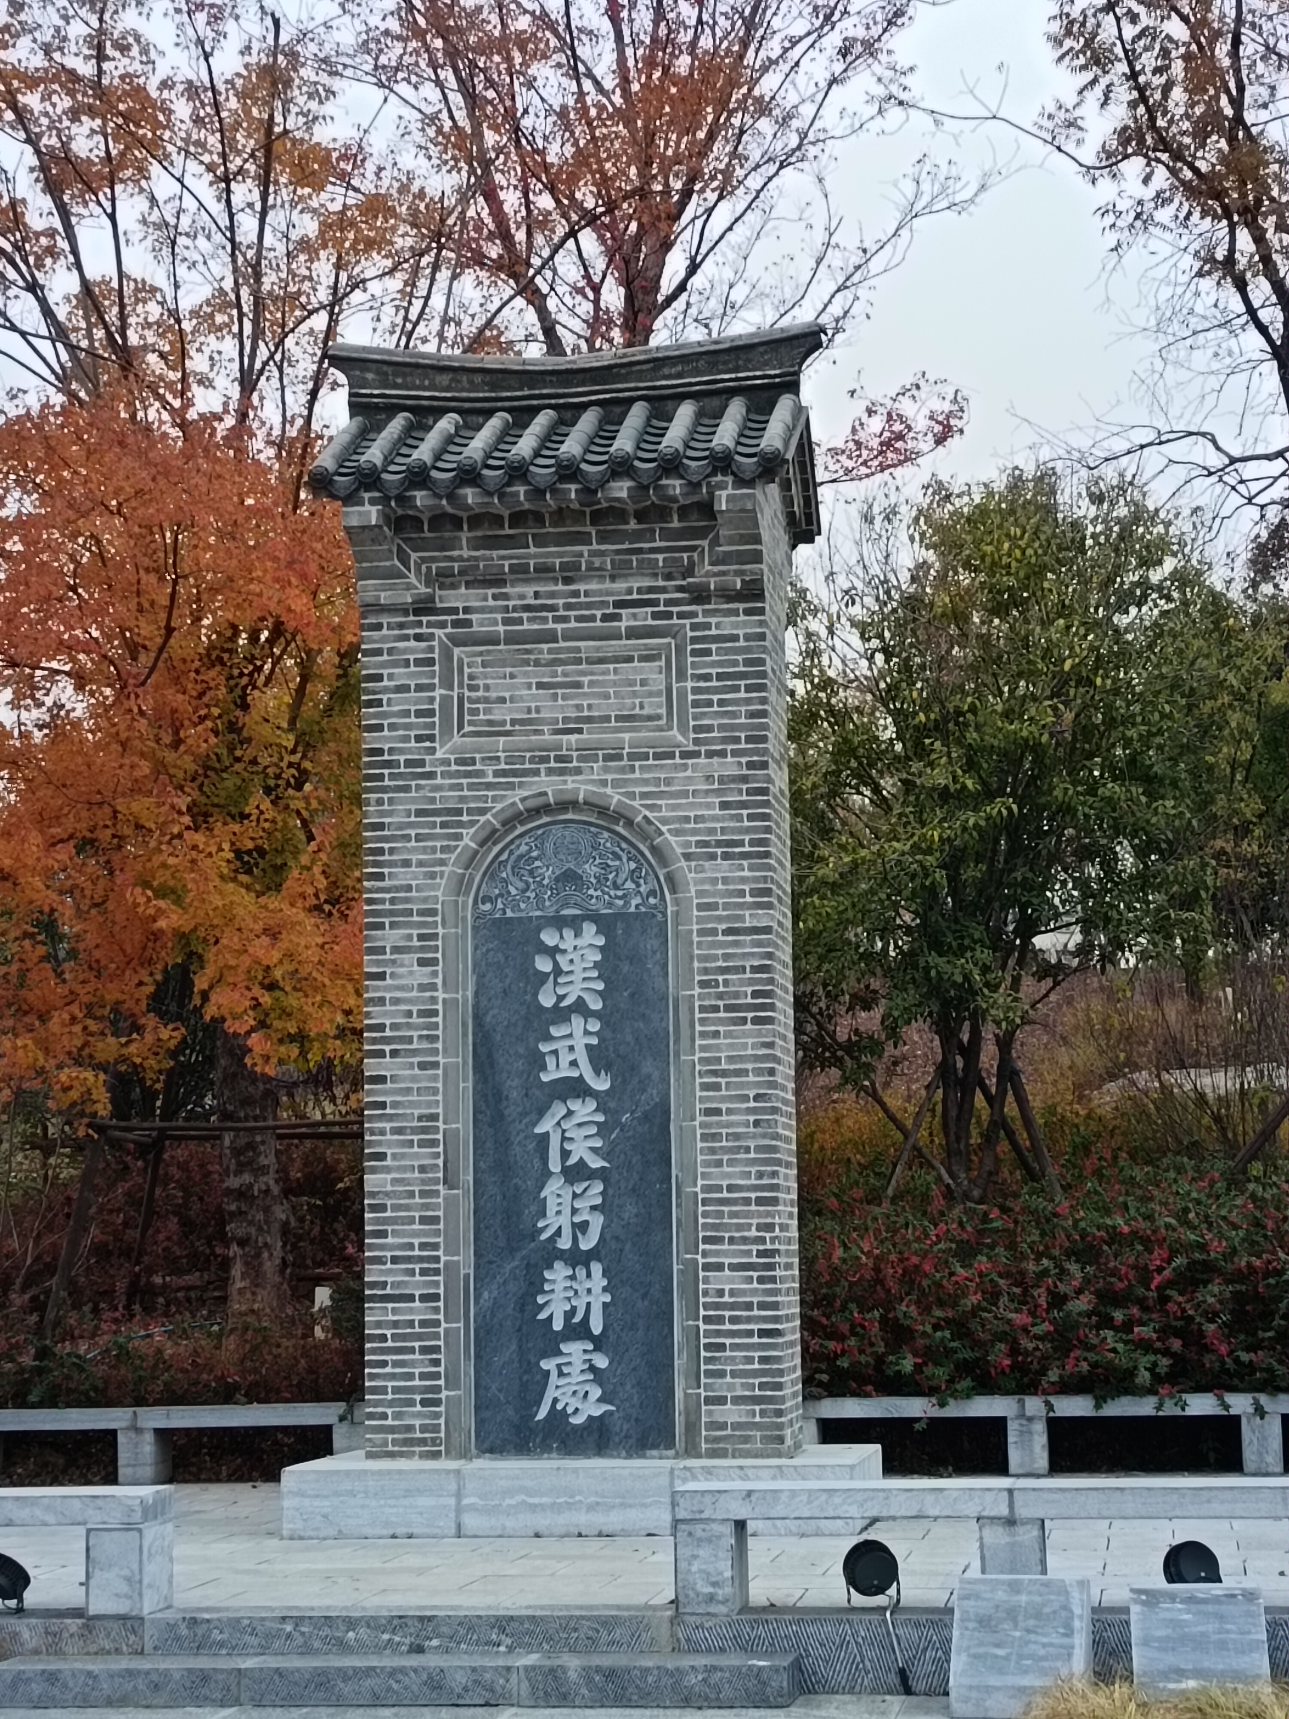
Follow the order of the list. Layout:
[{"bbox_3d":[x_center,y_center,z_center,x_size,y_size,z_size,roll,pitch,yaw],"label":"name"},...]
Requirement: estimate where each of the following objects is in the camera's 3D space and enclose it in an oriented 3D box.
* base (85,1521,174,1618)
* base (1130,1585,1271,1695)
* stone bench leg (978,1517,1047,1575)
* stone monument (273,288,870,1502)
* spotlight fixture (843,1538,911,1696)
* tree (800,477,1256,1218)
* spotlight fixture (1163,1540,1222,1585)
[{"bbox_3d":[-1.941,2.667,12.759,0.219,0.342,0.380,-2,-7,8],"label":"base"},{"bbox_3d":[1.917,2.724,11.636,0.455,0.407,0.420,-2,-7,8],"label":"base"},{"bbox_3d":[1.348,2.560,12.301,0.220,0.342,0.380,-2,-7,8],"label":"stone bench leg"},{"bbox_3d":[-0.284,0.271,16.789,2.690,5.960,1.690,-2,-7,8],"label":"stone monument"},{"bbox_3d":[0.848,2.752,12.315,0.225,0.540,0.300,-1,-7,-3],"label":"spotlight fixture"},{"bbox_3d":[2.493,-0.146,23.349,3.288,5.194,3.088,-2,-7,8],"label":"tree"},{"bbox_3d":[1.987,2.585,12.206,0.195,0.250,0.210,0,-7,-9],"label":"spotlight fixture"}]

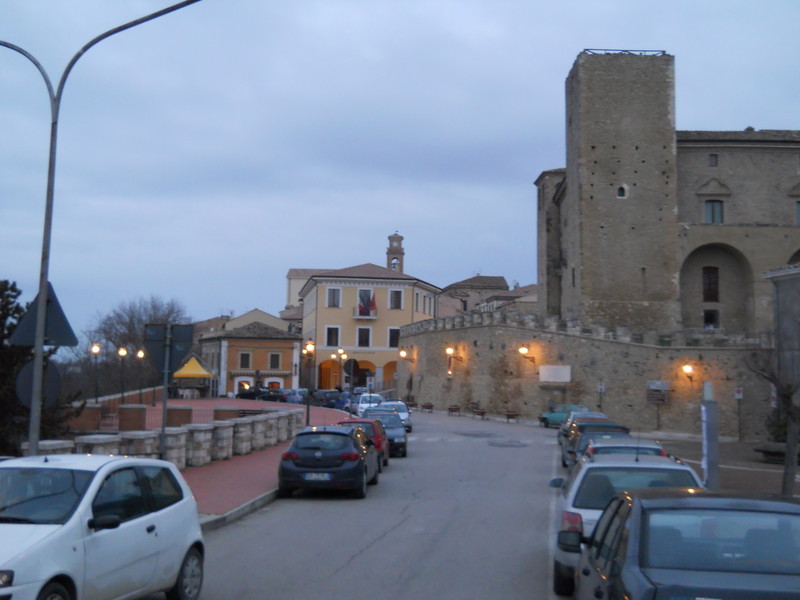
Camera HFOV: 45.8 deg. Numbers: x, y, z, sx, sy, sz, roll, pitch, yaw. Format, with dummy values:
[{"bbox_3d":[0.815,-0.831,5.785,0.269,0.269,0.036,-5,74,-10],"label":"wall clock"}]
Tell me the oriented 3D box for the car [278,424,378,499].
[{"bbox_3d":[-1.514,3.547,21.336,1.810,1.500,4.400,0,-6,4],"label":"car"}]

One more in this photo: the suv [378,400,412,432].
[{"bbox_3d":[-0.278,5.501,45.078,1.680,1.460,3.900,1,-5,1],"label":"suv"}]

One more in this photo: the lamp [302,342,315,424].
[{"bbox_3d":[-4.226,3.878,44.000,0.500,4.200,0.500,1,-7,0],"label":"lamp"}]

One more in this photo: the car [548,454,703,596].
[{"bbox_3d":[2.764,2.632,11.562,1.730,1.480,4.400,0,-6,9],"label":"car"}]

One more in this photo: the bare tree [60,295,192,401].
[{"bbox_3d":[-24.734,4.584,86.000,11.000,9.800,10.500,1,-7,0],"label":"bare tree"}]

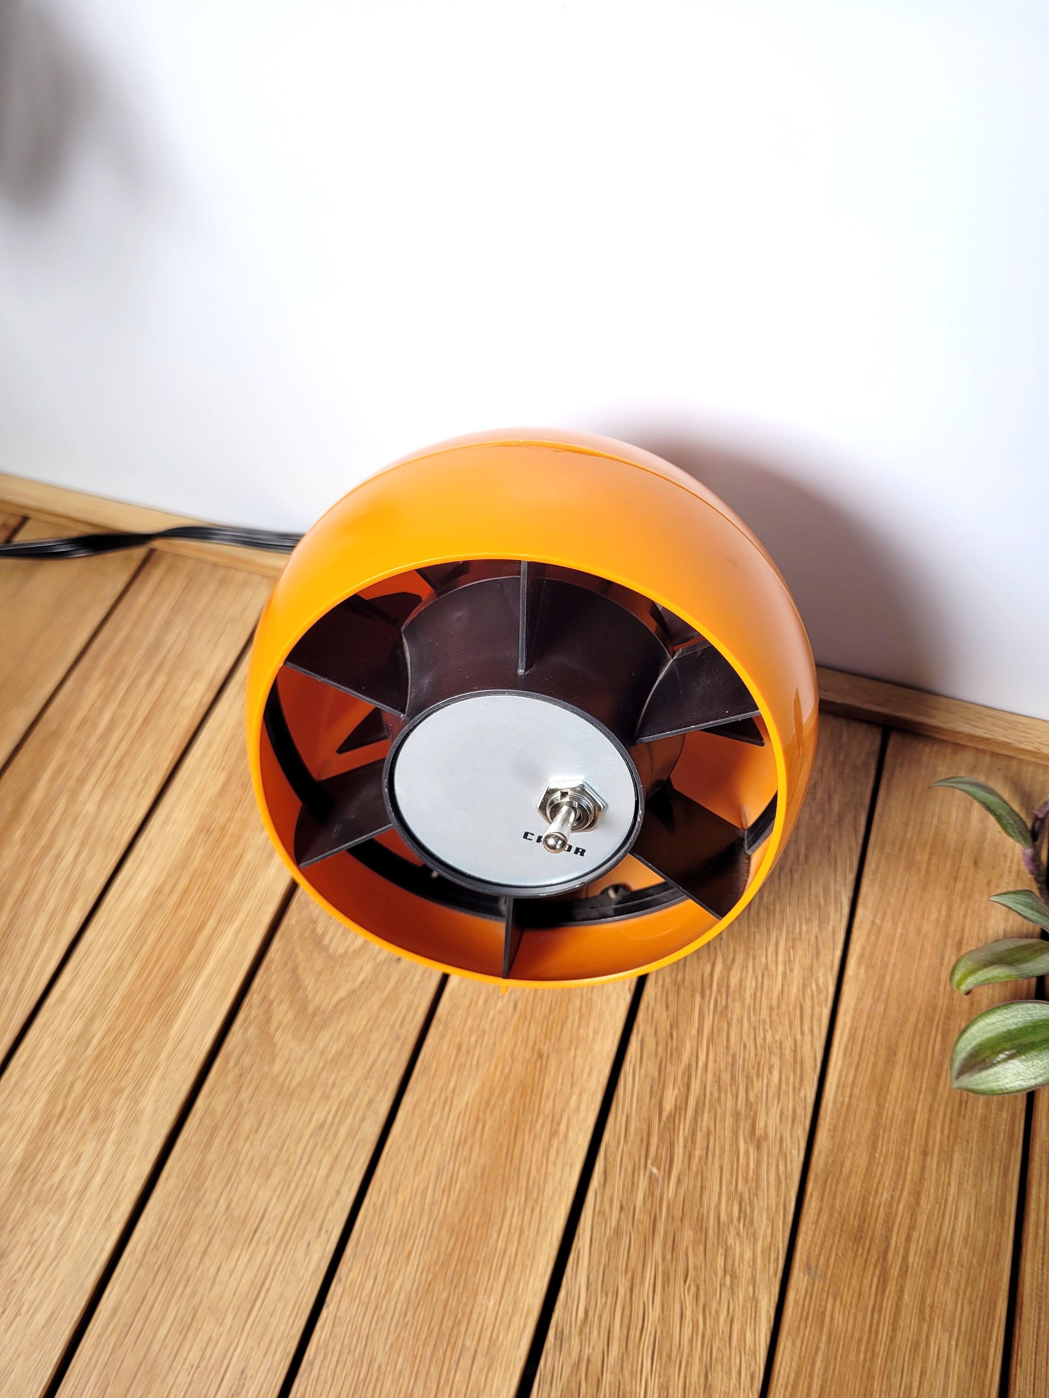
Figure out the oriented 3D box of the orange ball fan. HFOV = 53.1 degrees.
[{"bbox_3d":[0.003,-0.002,0.318,0.162,0.165,0.144,4,45,6],"label":"orange ball fan"}]

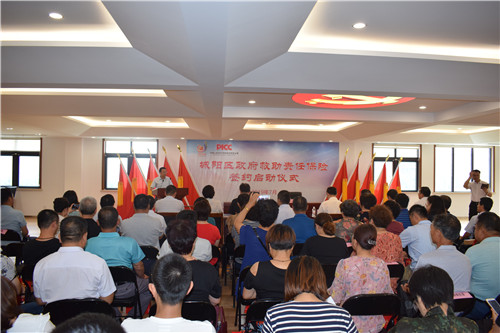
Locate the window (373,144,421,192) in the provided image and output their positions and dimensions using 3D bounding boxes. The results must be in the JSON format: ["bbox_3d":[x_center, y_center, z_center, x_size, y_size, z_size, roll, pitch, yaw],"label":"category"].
[{"bbox_3d":[5.229,0.071,13.380,1.810,1.720,0.160,1,-1,-5],"label":"window"}]

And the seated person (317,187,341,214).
[{"bbox_3d":[1.580,1.069,7.600,0.520,1.280,0.750,1,-1,-11],"label":"seated person"}]

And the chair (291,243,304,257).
[{"bbox_3d":[0.524,1.253,4.319,0.450,0.790,0.480,1,-1,-5],"label":"chair"}]

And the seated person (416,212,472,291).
[{"bbox_3d":[1.281,1.016,2.996,0.520,1.300,0.780,1,-1,-17],"label":"seated person"}]

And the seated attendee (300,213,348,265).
[{"bbox_3d":[0.612,1.018,3.597,0.500,1.240,0.800,1,-1,-9],"label":"seated attendee"}]

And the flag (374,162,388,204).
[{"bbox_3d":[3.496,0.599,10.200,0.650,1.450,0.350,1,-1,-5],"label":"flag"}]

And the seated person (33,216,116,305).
[{"bbox_3d":[-1.193,0.991,2.775,0.580,1.300,0.780,1,-1,-10],"label":"seated person"}]

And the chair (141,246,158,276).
[{"bbox_3d":[-1.230,1.249,4.370,0.450,0.780,0.470,1,-1,-5],"label":"chair"}]

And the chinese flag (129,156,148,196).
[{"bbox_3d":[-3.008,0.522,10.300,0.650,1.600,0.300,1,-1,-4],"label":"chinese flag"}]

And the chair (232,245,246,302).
[{"bbox_3d":[0.025,1.265,4.590,0.450,0.780,0.480,1,-1,-5],"label":"chair"}]

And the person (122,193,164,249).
[{"bbox_3d":[-1.165,0.993,4.300,0.520,1.310,0.800,1,-1,-2],"label":"person"}]

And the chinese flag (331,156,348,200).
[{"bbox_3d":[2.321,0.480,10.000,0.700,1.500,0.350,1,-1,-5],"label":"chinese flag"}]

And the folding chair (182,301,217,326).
[{"bbox_3d":[-0.436,1.246,2.579,0.450,0.800,0.500,1,-1,-5],"label":"folding chair"}]

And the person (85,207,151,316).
[{"bbox_3d":[-1.250,0.994,3.620,0.540,1.270,0.780,1,-1,-3],"label":"person"}]

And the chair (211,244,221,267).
[{"bbox_3d":[-0.568,1.266,4.389,0.450,0.800,0.500,1,-1,-5],"label":"chair"}]

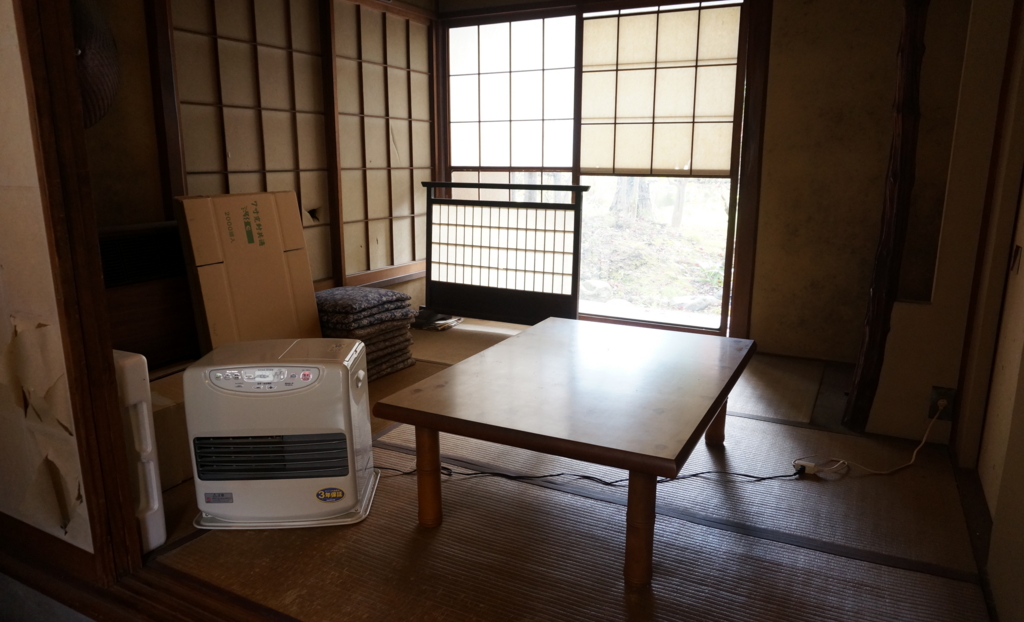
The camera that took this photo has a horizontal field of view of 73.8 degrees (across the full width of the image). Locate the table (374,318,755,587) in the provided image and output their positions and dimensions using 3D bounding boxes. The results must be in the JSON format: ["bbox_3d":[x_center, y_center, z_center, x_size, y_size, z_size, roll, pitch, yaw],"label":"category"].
[{"bbox_3d":[0.245,0.342,2.071,0.770,0.358,1.090,6,14,26],"label":"table"}]

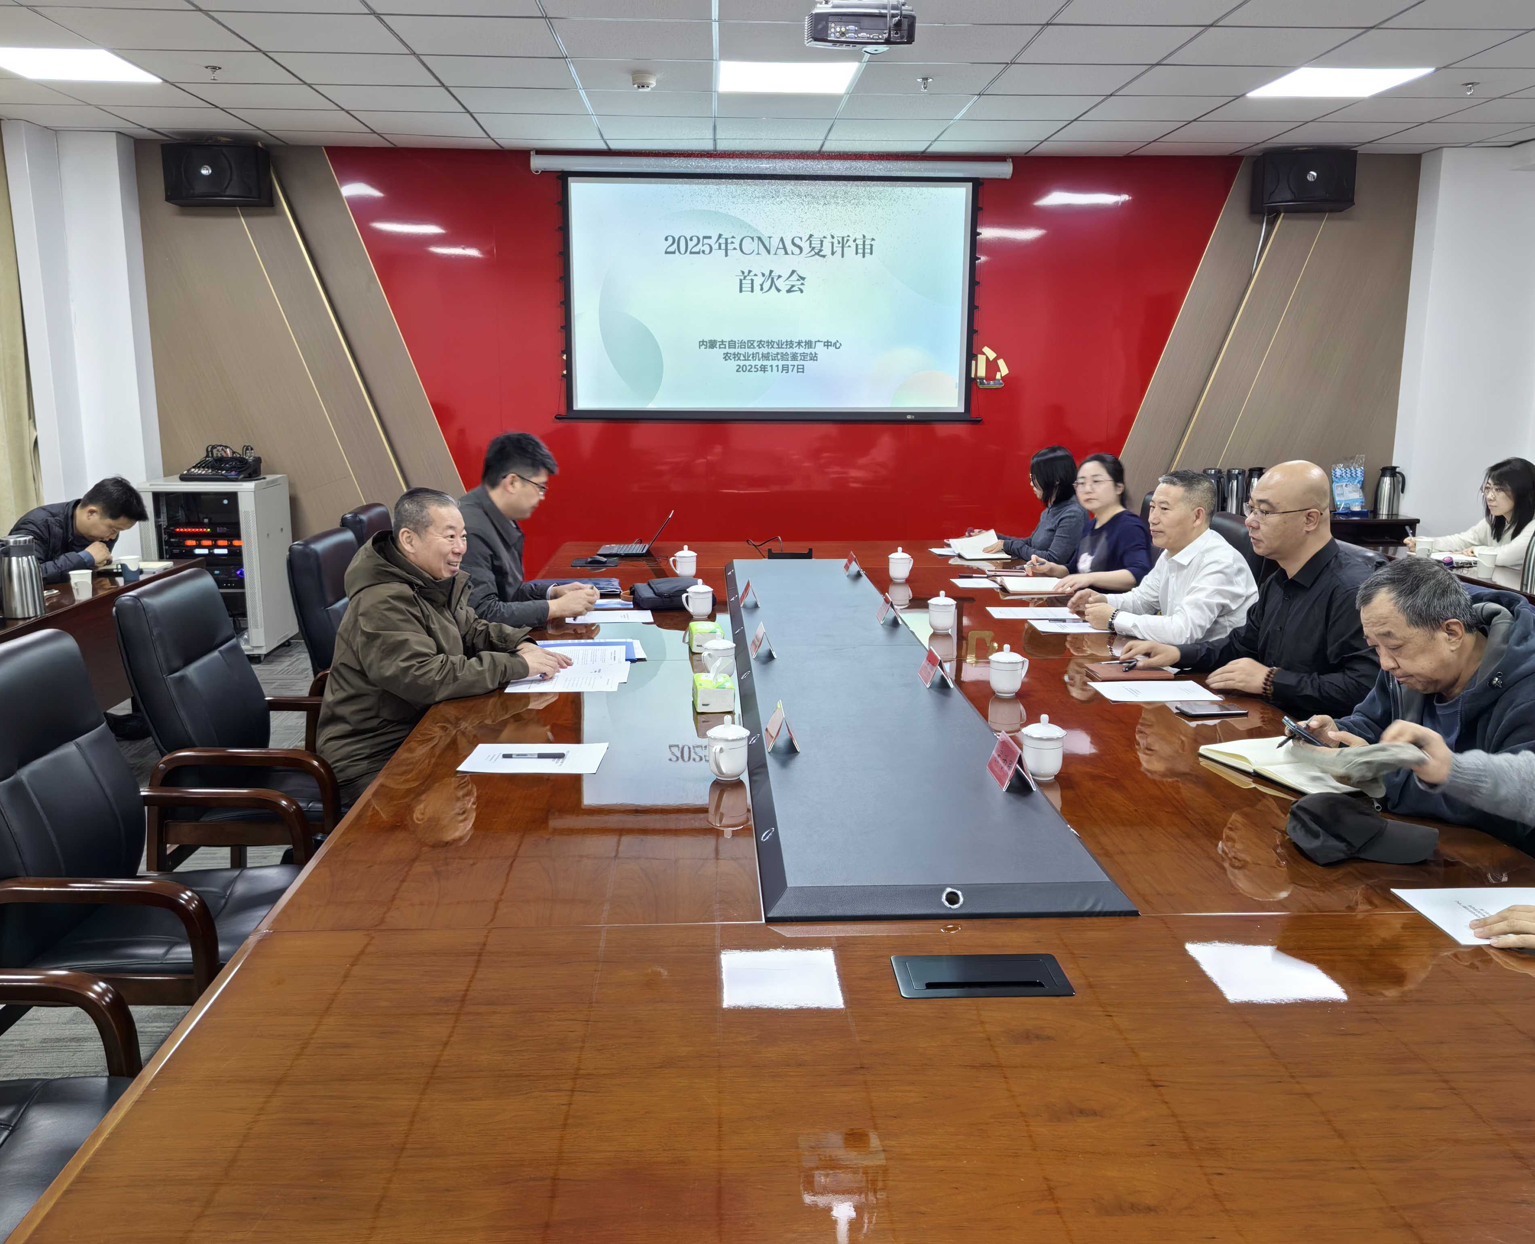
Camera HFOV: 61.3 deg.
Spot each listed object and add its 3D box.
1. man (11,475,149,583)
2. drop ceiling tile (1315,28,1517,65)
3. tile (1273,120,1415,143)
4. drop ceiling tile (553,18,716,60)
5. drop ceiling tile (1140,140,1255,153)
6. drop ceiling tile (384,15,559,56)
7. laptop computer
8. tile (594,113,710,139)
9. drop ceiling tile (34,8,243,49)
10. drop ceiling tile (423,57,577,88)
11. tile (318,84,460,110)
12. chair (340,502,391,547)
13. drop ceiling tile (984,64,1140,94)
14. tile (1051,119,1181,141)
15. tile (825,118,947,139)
[{"bbox_3d":[-2.985,-0.040,5.517,0.750,1.130,0.580,-3,11,-14],"label":"man"},{"bbox_3d":[2.507,-2.242,5.043,0.600,0.020,0.600,0,11,-3],"label":"drop ceiling tile"},{"bbox_3d":[3.024,-2.579,6.823,0.600,0.020,0.600,0,11,-2],"label":"tile"},{"bbox_3d":[-0.497,-2.220,4.920,0.600,0.020,0.600,0,11,-3],"label":"drop ceiling tile"},{"bbox_3d":[2.401,-2.675,7.307,0.600,0.020,0.440,0,11,-2],"label":"drop ceiling tile"},{"bbox_3d":[-1.094,-2.214,4.877,0.600,0.020,0.600,0,11,-2],"label":"drop ceiling tile"},{"bbox_3d":[-0.606,-0.418,5.995,0.350,0.205,0.325,0,11,-2],"label":"laptop computer"},{"bbox_3d":[-0.570,-2.550,6.661,0.600,0.020,0.600,0,11,-2],"label":"tile"},{"bbox_3d":[-2.304,-2.218,4.834,0.600,0.020,0.600,0,11,-3],"label":"drop ceiling tile"},{"bbox_3d":[-1.117,-2.328,5.463,0.600,0.020,0.600,0,11,-2],"label":"drop ceiling tile"},{"bbox_3d":[-1.746,-2.443,6.025,0.600,0.020,0.600,0,11,-2],"label":"tile"},{"bbox_3d":[-1.244,0.139,4.662,0.600,1.080,0.620,0,11,-2],"label":"chair"},{"bbox_3d":[1.277,-2.340,5.567,0.600,0.020,0.600,0,11,-2],"label":"drop ceiling tile"},{"bbox_3d":[1.824,-2.581,6.786,0.600,0.020,0.600,0,11,-3],"label":"tile"},{"bbox_3d":[0.622,-2.571,6.737,0.600,0.020,0.600,0,11,-3],"label":"tile"}]

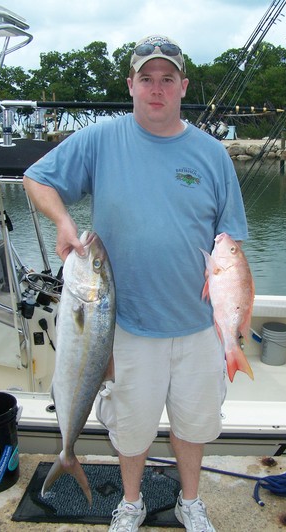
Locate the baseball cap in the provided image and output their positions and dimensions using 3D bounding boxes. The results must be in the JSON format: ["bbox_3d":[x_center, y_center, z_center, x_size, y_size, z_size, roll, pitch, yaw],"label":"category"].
[{"bbox_3d":[0.045,-0.655,1.823,0.177,0.138,0.256,0,13,1],"label":"baseball cap"}]

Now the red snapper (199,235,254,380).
[{"bbox_3d":[0.268,0.130,1.824,0.153,0.473,0.094,-9,13,2],"label":"red snapper"}]

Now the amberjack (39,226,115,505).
[{"bbox_3d":[-0.205,0.338,1.945,0.187,0.955,0.133,6,13,-1],"label":"amberjack"}]

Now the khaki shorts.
[{"bbox_3d":[0.054,0.409,2.165,0.492,0.591,0.335,-1,14,-4],"label":"khaki shorts"}]

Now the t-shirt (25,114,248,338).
[{"bbox_3d":[-0.020,-0.143,2.022,0.758,0.739,0.335,-1,14,-3],"label":"t-shirt"}]

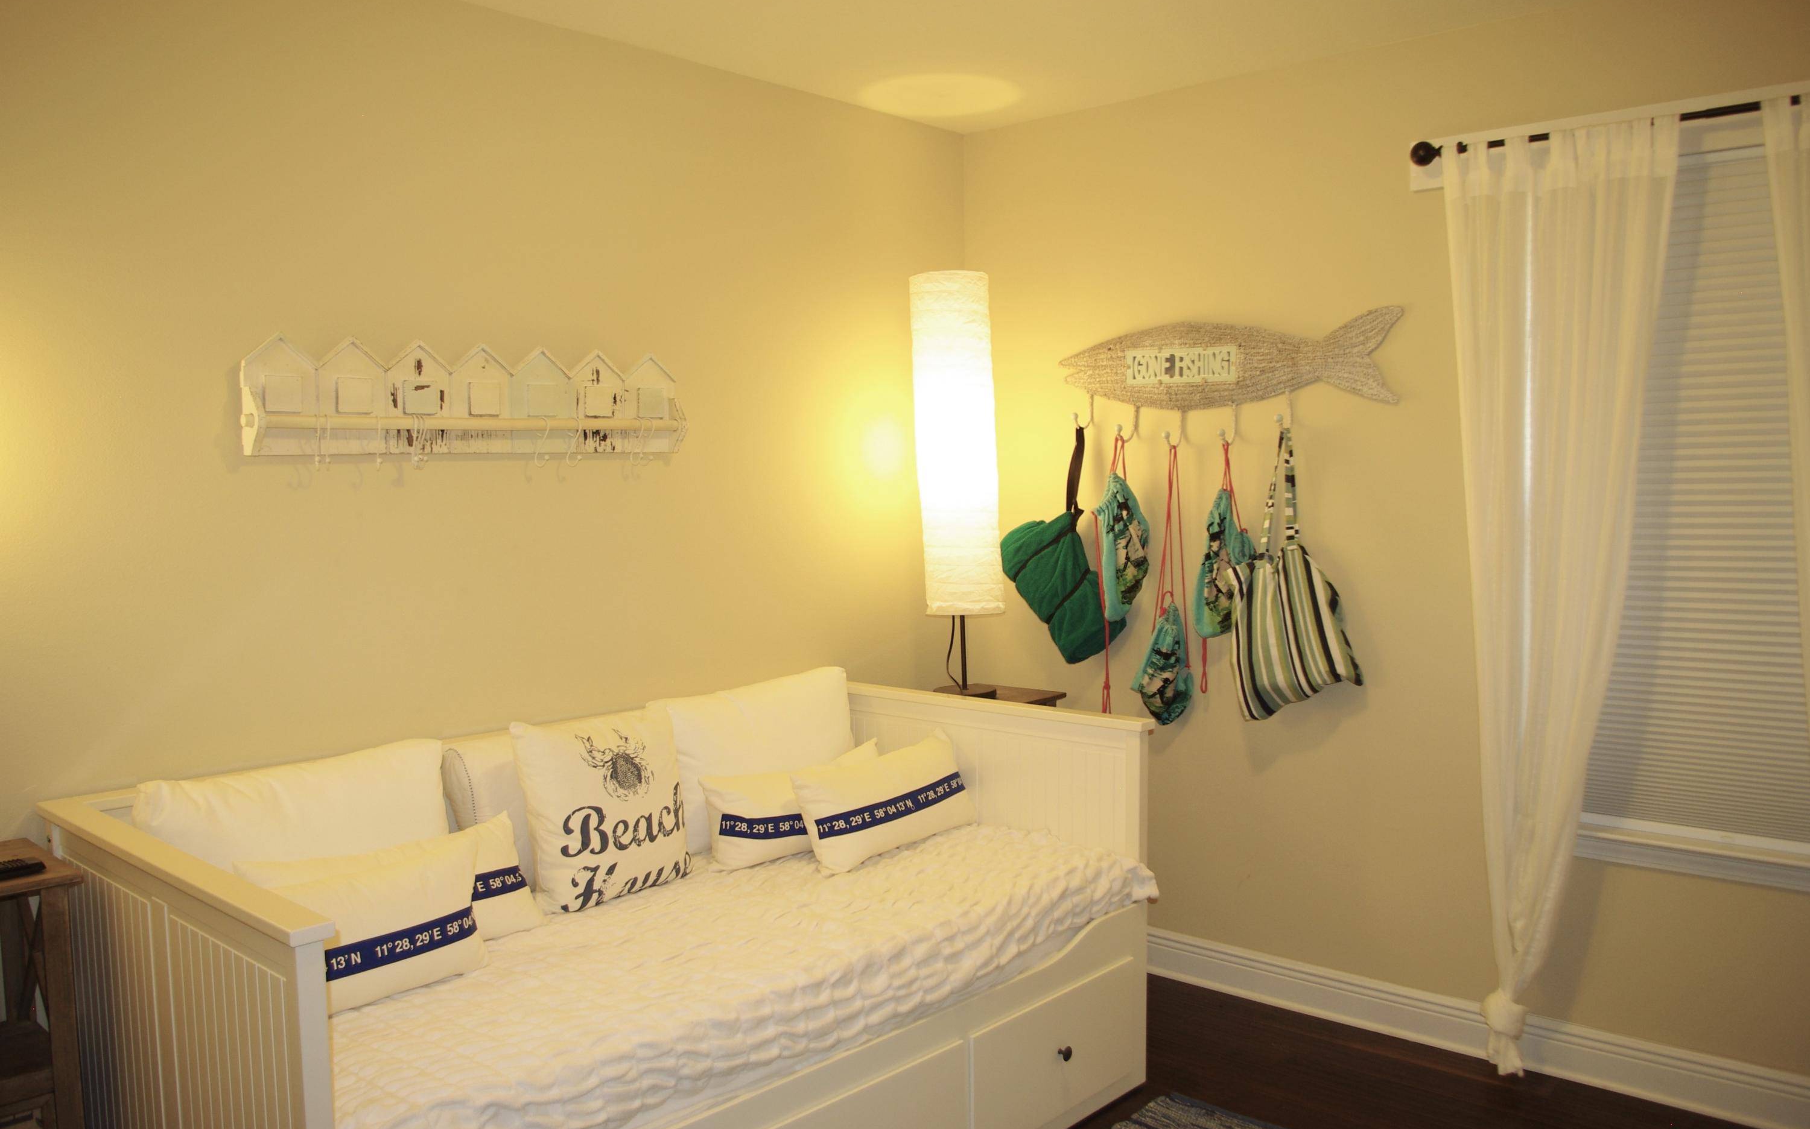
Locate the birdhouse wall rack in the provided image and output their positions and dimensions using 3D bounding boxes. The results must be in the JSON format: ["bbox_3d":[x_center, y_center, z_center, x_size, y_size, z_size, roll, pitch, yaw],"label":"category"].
[{"bbox_3d":[-0.884,-0.348,2.888,0.085,0.240,1.040,2,5,42],"label":"birdhouse wall rack"}]

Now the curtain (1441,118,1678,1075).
[{"bbox_3d":[1.417,0.116,2.976,0.480,2.145,0.100,2,5,42],"label":"curtain"}]

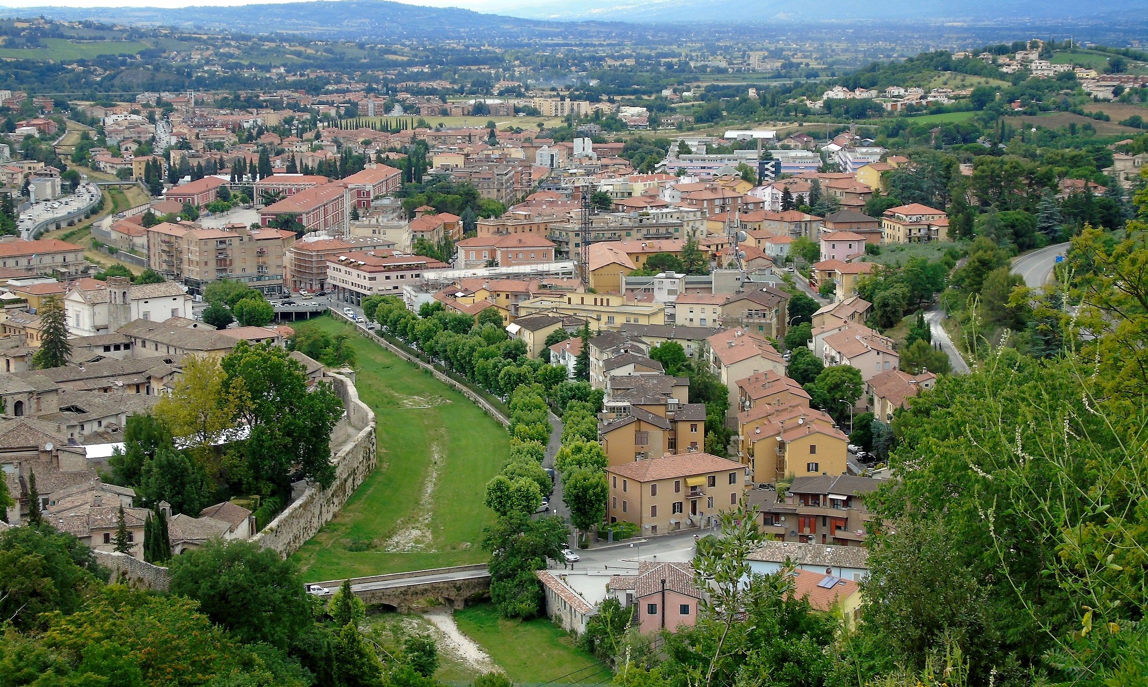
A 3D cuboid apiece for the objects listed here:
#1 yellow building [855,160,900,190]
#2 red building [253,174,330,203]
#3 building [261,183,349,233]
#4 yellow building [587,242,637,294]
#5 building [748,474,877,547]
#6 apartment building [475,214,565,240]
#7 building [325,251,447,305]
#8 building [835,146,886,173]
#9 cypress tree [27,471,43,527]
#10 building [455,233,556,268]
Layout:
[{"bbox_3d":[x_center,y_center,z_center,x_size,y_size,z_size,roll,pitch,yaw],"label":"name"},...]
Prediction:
[{"bbox_3d":[123.840,-66.540,828.770,15.500,11.500,13.000,-7,12,-34],"label":"yellow building"},{"bbox_3d":[-136.570,-74.390,1006.120,36.000,14.700,17.000,1,10,5],"label":"red building"},{"bbox_3d":[-108.100,-53.260,821.580,18.900,14.430,82.000,1,9,4],"label":"building"},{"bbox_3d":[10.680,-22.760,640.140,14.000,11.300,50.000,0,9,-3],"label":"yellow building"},{"bbox_3d":[36.470,25.650,305.960,19.800,11.600,12.000,2,10,11],"label":"building"},{"bbox_3d":[-18.920,-38.690,754.920,31.000,18.000,19.000,-7,12,-35],"label":"apartment building"},{"bbox_3d":[-60.530,-22.230,667.360,28.360,14.700,36.560,-5,11,-29],"label":"building"},{"bbox_3d":[141.410,-87.310,1006.000,21.500,14.000,65.000,1,10,4],"label":"building"},{"bbox_3d":[-74.960,22.130,285.730,1.900,8.960,1.900,0,9,0],"label":"cypress tree"},{"bbox_3d":[-23.150,-31.480,689.740,32.500,11.000,15.000,-1,9,-8],"label":"building"}]

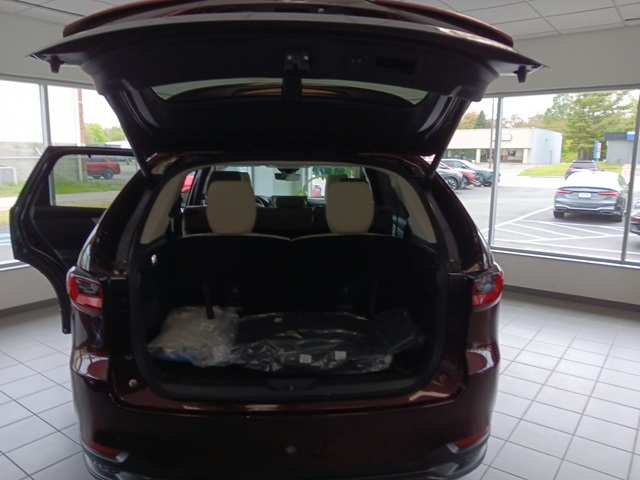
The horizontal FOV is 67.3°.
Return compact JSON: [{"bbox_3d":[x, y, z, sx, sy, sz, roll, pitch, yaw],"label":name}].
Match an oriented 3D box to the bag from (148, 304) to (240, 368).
[{"bbox_3d":[-0.555,0.417,2.118,0.370,0.160,0.370,-1,9,-4],"label":"bag"}]

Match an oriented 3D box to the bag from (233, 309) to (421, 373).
[{"bbox_3d":[0.015,0.429,2.136,0.790,0.130,0.430,-1,9,-4],"label":"bag"}]

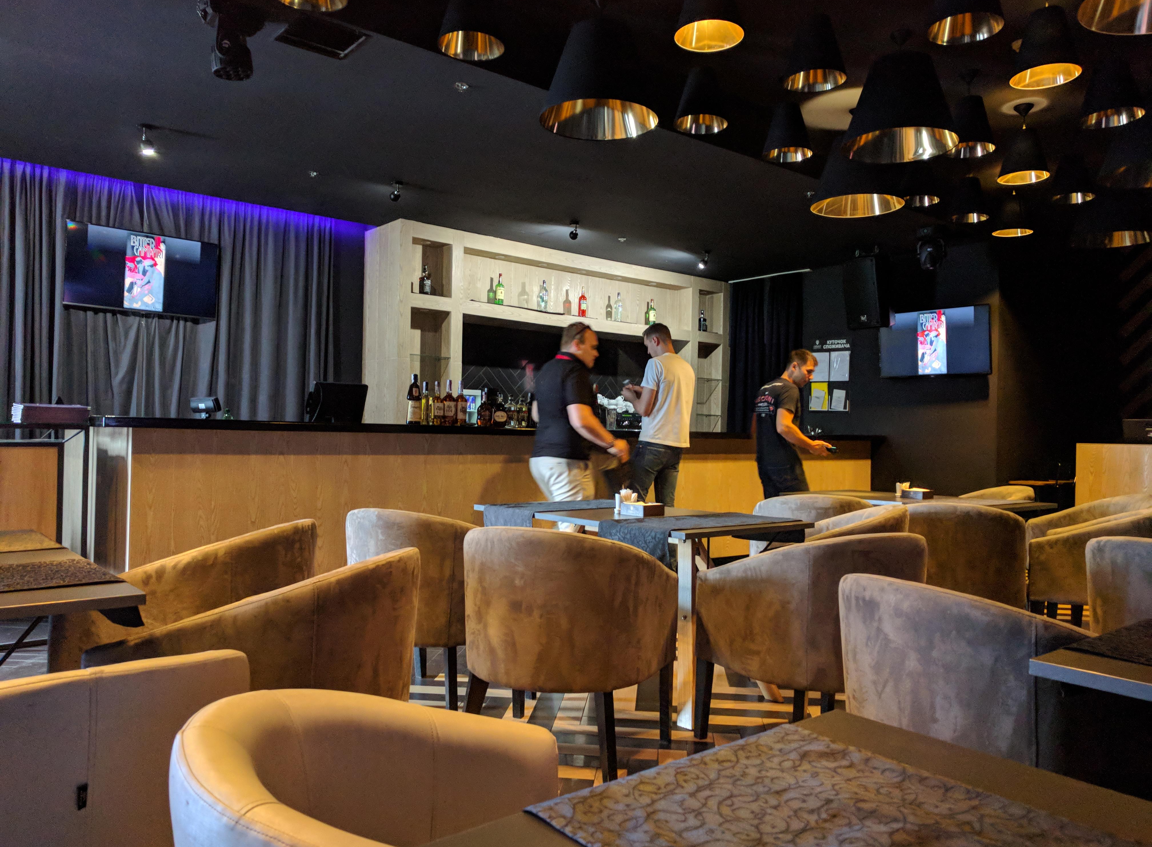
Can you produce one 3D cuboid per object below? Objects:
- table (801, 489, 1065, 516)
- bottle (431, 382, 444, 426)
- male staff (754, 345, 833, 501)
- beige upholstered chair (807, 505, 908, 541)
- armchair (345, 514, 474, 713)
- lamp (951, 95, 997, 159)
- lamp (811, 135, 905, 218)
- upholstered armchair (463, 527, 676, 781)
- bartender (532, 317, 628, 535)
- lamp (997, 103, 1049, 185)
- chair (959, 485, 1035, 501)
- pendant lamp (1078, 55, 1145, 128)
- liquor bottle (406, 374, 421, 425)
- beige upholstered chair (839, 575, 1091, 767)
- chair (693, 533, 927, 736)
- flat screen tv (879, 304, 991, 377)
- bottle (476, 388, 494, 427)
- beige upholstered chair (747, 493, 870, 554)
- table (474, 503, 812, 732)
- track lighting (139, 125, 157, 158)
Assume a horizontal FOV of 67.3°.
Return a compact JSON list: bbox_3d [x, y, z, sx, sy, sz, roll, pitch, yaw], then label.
[{"bbox_3d":[2.076,0.840,5.389,0.795,0.750,1.420,2,-1,-34],"label":"table"},{"bbox_3d":[-0.936,-0.139,5.850,0.078,0.298,0.078,1,-1,0],"label":"bottle"},{"bbox_3d":[1.537,0.340,6.197,0.480,1.765,0.480,2,-1,-32],"label":"male staff"},{"bbox_3d":[1.281,0.791,4.313,0.606,0.811,0.684,1,-1,8],"label":"beige upholstered chair"},{"bbox_3d":[-0.616,0.742,3.600,0.650,0.800,0.652,1,-1,28],"label":"armchair"},{"bbox_3d":[2.078,-1.571,4.552,0.250,0.265,0.250,2,-1,-39],"label":"lamp"},{"bbox_3d":[1.776,-1.592,5.433,0.565,0.460,0.565,1,-1,0],"label":"lamp"},{"bbox_3d":[-0.066,0.744,3.034,0.650,0.800,0.652,1,-1,26],"label":"upholstered armchair"},{"bbox_3d":[0.013,0.289,5.077,0.520,1.775,0.520,2,-1,-25],"label":"bartender"},{"bbox_3d":[2.748,-1.732,5.303,0.287,0.460,0.287,2,-1,-39],"label":"lamp"},{"bbox_3d":[2.787,0.846,5.986,0.630,0.790,0.630,1,-1,-5],"label":"chair"},{"bbox_3d":[2.963,-1.833,4.777,0.305,0.310,0.305,1,-1,0],"label":"pendant lamp"},{"bbox_3d":[-1.082,-0.158,5.780,0.100,0.337,0.100,1,-1,0],"label":"liquor bottle"},{"bbox_3d":[0.984,0.759,2.054,0.606,0.811,0.684,2,-1,-34],"label":"beige upholstered chair"},{"bbox_3d":[0.862,0.767,3.064,0.630,0.790,0.630,1,-1,-25],"label":"chair"},{"bbox_3d":[3.334,-0.748,8.088,0.070,0.615,1.090,-5,3,-39],"label":"flat screen tv"},{"bbox_3d":[-0.621,-0.109,5.904,0.105,0.272,0.080,1,-1,-20],"label":"bottle"},{"bbox_3d":[1.345,0.796,4.954,0.650,0.800,0.652,1,-1,10],"label":"beige upholstered chair"},{"bbox_3d":[0.253,0.790,4.031,0.800,0.750,1.470,2,-1,-39],"label":"table"},{"bbox_3d":[-2.503,-1.644,5.050,0.090,0.185,0.100,2,-1,-30],"label":"track lighting"}]

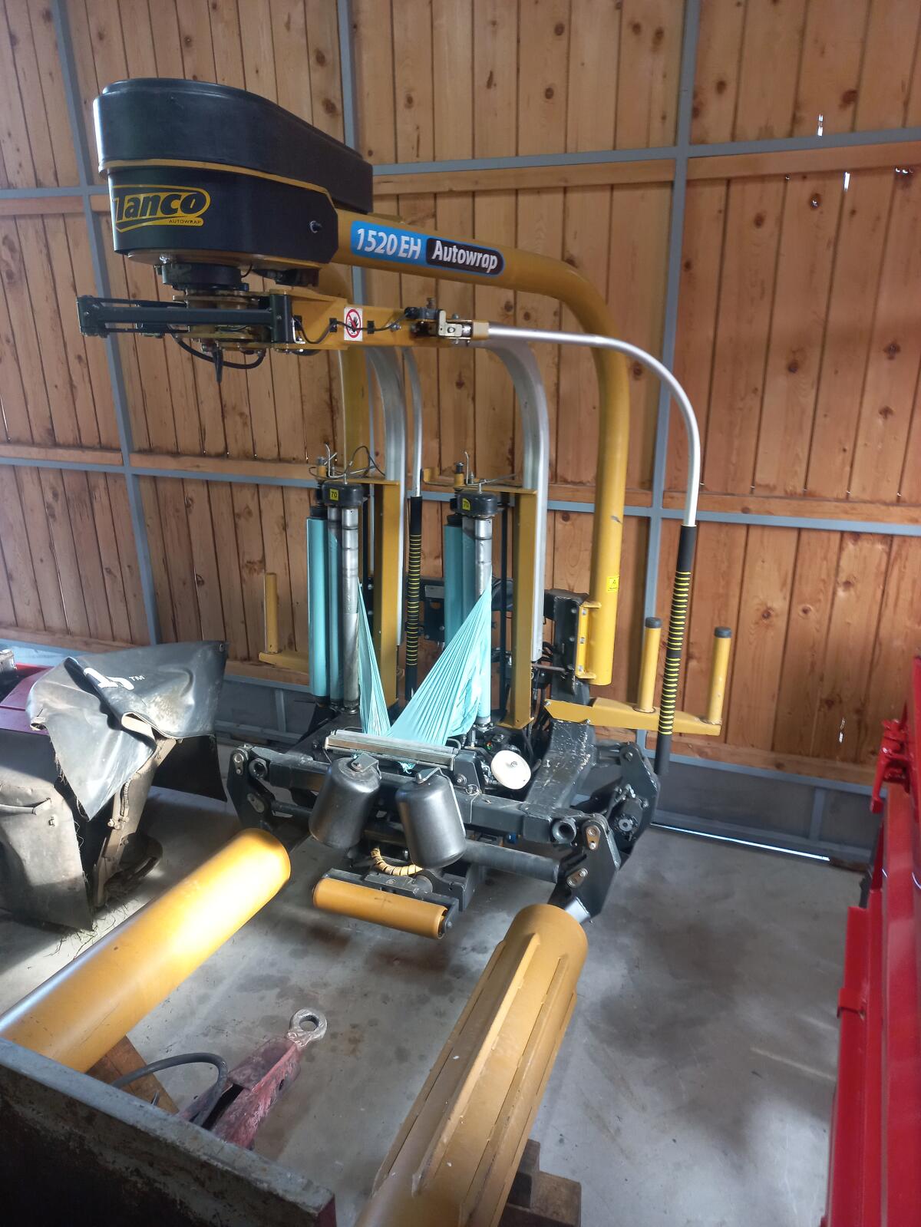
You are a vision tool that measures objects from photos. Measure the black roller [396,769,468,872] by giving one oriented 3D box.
[{"bbox_3d":[-0.101,0.738,3.150,0.200,0.285,0.200,-14,2,0],"label":"black roller"}]

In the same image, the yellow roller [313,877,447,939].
[{"bbox_3d":[-0.292,1.076,3.240,0.490,0.116,0.116,7,21,21],"label":"yellow roller"}]

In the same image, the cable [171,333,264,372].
[{"bbox_3d":[-0.551,-0.598,2.020,0.215,0.085,0.090,-6,20,-13],"label":"cable"}]

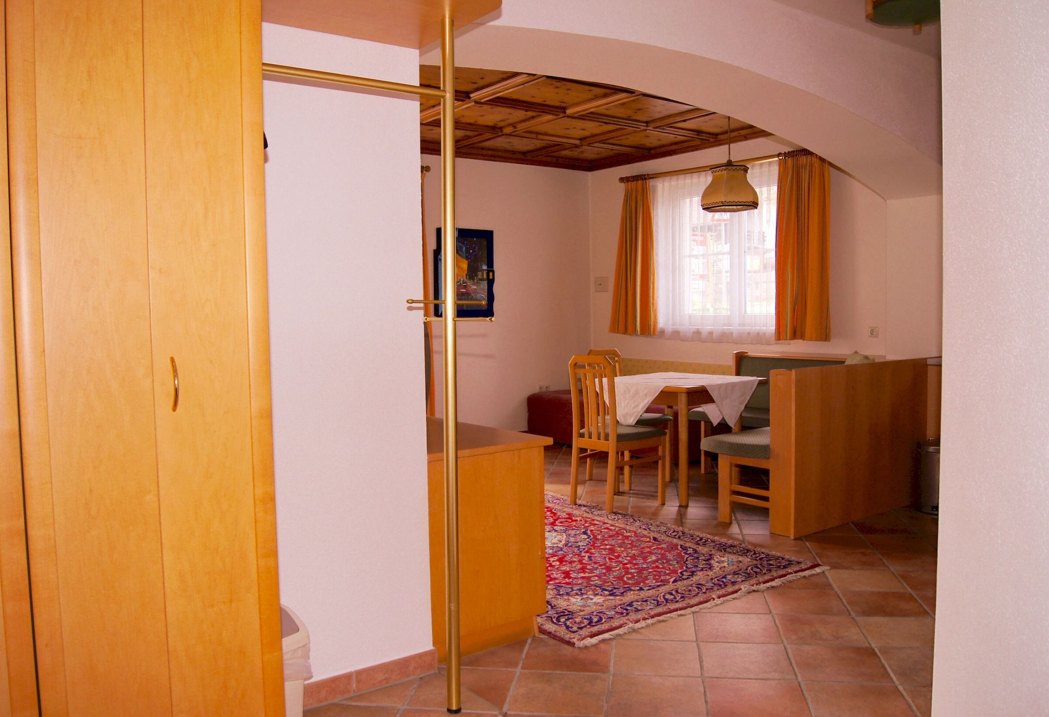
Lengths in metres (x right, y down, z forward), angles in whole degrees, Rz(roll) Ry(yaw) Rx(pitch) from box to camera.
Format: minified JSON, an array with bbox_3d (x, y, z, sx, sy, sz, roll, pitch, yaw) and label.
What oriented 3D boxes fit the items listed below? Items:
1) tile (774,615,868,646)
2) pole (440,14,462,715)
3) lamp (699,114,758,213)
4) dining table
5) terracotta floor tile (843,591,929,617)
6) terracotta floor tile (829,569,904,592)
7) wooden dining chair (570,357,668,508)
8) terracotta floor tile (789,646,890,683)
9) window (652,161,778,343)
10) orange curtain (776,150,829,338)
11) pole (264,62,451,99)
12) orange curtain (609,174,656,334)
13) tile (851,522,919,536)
[{"bbox_3d":[1.105,1.018,3.012,0.300,0.012,0.290,0,3,9],"label":"tile"},{"bbox_3d":[-0.216,0.040,2.390,0.042,2.064,0.042,-2,4,-34],"label":"pole"},{"bbox_3d":[1.325,-1.297,5.240,0.375,0.704,0.375,-3,4,-34],"label":"lamp"},{"bbox_3d":[1.017,0.511,5.355,0.800,0.757,0.820,-3,4,-34],"label":"dining table"},{"bbox_3d":[1.475,1.012,3.322,0.300,0.012,0.300,-1,3,8],"label":"terracotta floor tile"},{"bbox_3d":[1.497,0.980,3.547,0.300,0.012,0.290,0,3,9],"label":"terracotta floor tile"},{"bbox_3d":[0.589,0.459,5.180,0.490,0.940,0.435,-3,4,-34],"label":"wooden dining chair"},{"bbox_3d":[1.078,1.049,2.775,0.300,0.012,0.300,-1,3,8],"label":"terracotta floor tile"},{"bbox_3d":[1.670,-0.895,7.027,0.130,1.450,1.450,-3,4,-34],"label":"window"},{"bbox_3d":[2.123,-0.843,6.181,0.110,1.450,0.460,-3,4,-34],"label":"orange curtain"},{"bbox_3d":[-0.487,-0.768,2.238,0.620,0.025,0.025,-3,4,-34],"label":"pole"},{"bbox_3d":[1.040,-0.980,7.774,0.130,1.500,0.600,-3,4,-34],"label":"orange curtain"},{"bbox_3d":[1.936,0.926,4.371,0.300,0.012,0.290,0,3,9],"label":"tile"}]

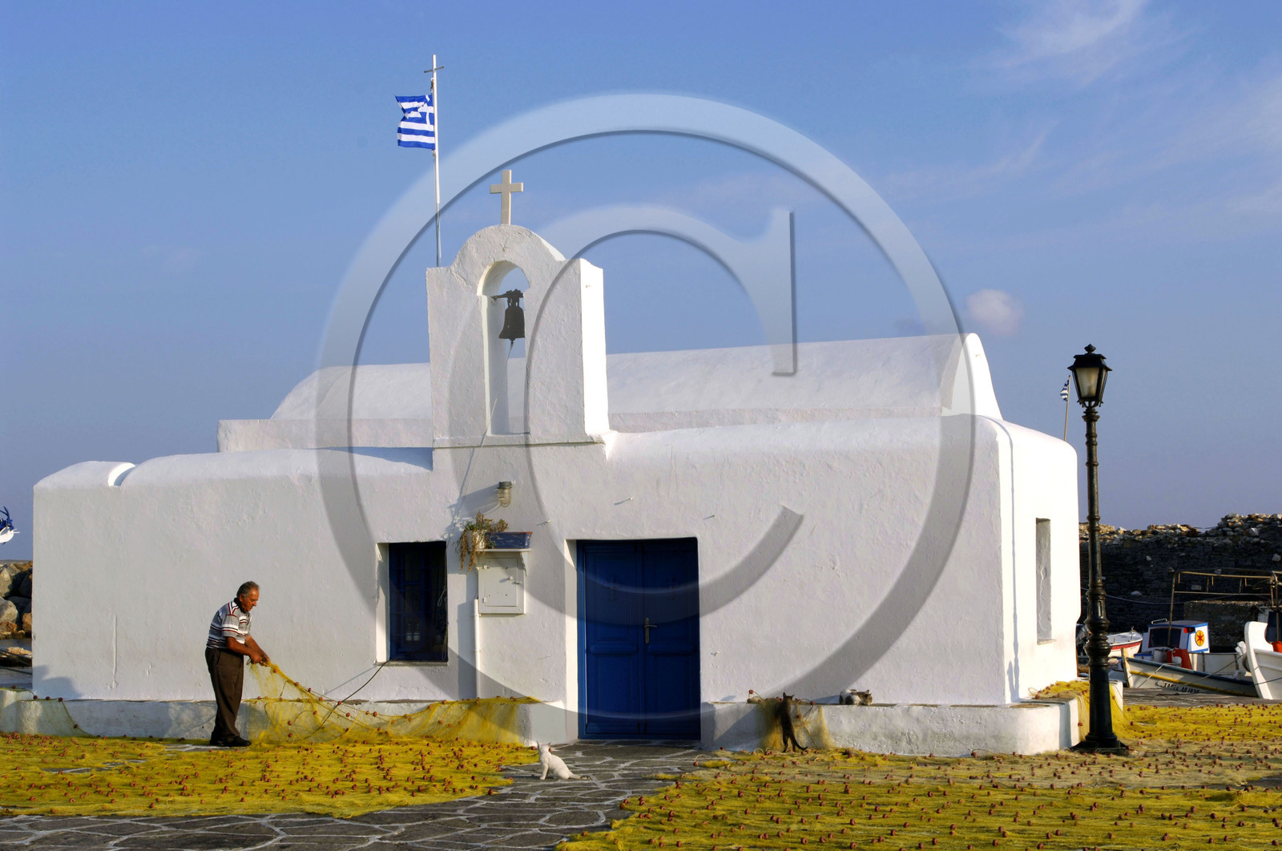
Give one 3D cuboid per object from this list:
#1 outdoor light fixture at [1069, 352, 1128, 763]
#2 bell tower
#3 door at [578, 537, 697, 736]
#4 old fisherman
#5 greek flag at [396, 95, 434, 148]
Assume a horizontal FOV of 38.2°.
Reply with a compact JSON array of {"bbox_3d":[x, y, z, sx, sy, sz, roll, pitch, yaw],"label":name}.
[{"bbox_3d":[4.171,1.109,17.043,0.450,3.726,0.450,-2,-4,23],"label":"outdoor light fixture"},{"bbox_3d":[-1.212,-0.874,18.606,1.660,2.220,0.720,-2,-4,15],"label":"bell tower"},{"bbox_3d":[-0.002,2.098,18.157,1.250,1.970,0.080,-2,-4,15],"label":"door"},{"bbox_3d":[-3.929,2.315,18.000,0.600,1.600,0.480,-1,-4,14],"label":"old fisherman"},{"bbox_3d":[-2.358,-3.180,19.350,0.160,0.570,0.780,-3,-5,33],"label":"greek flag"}]

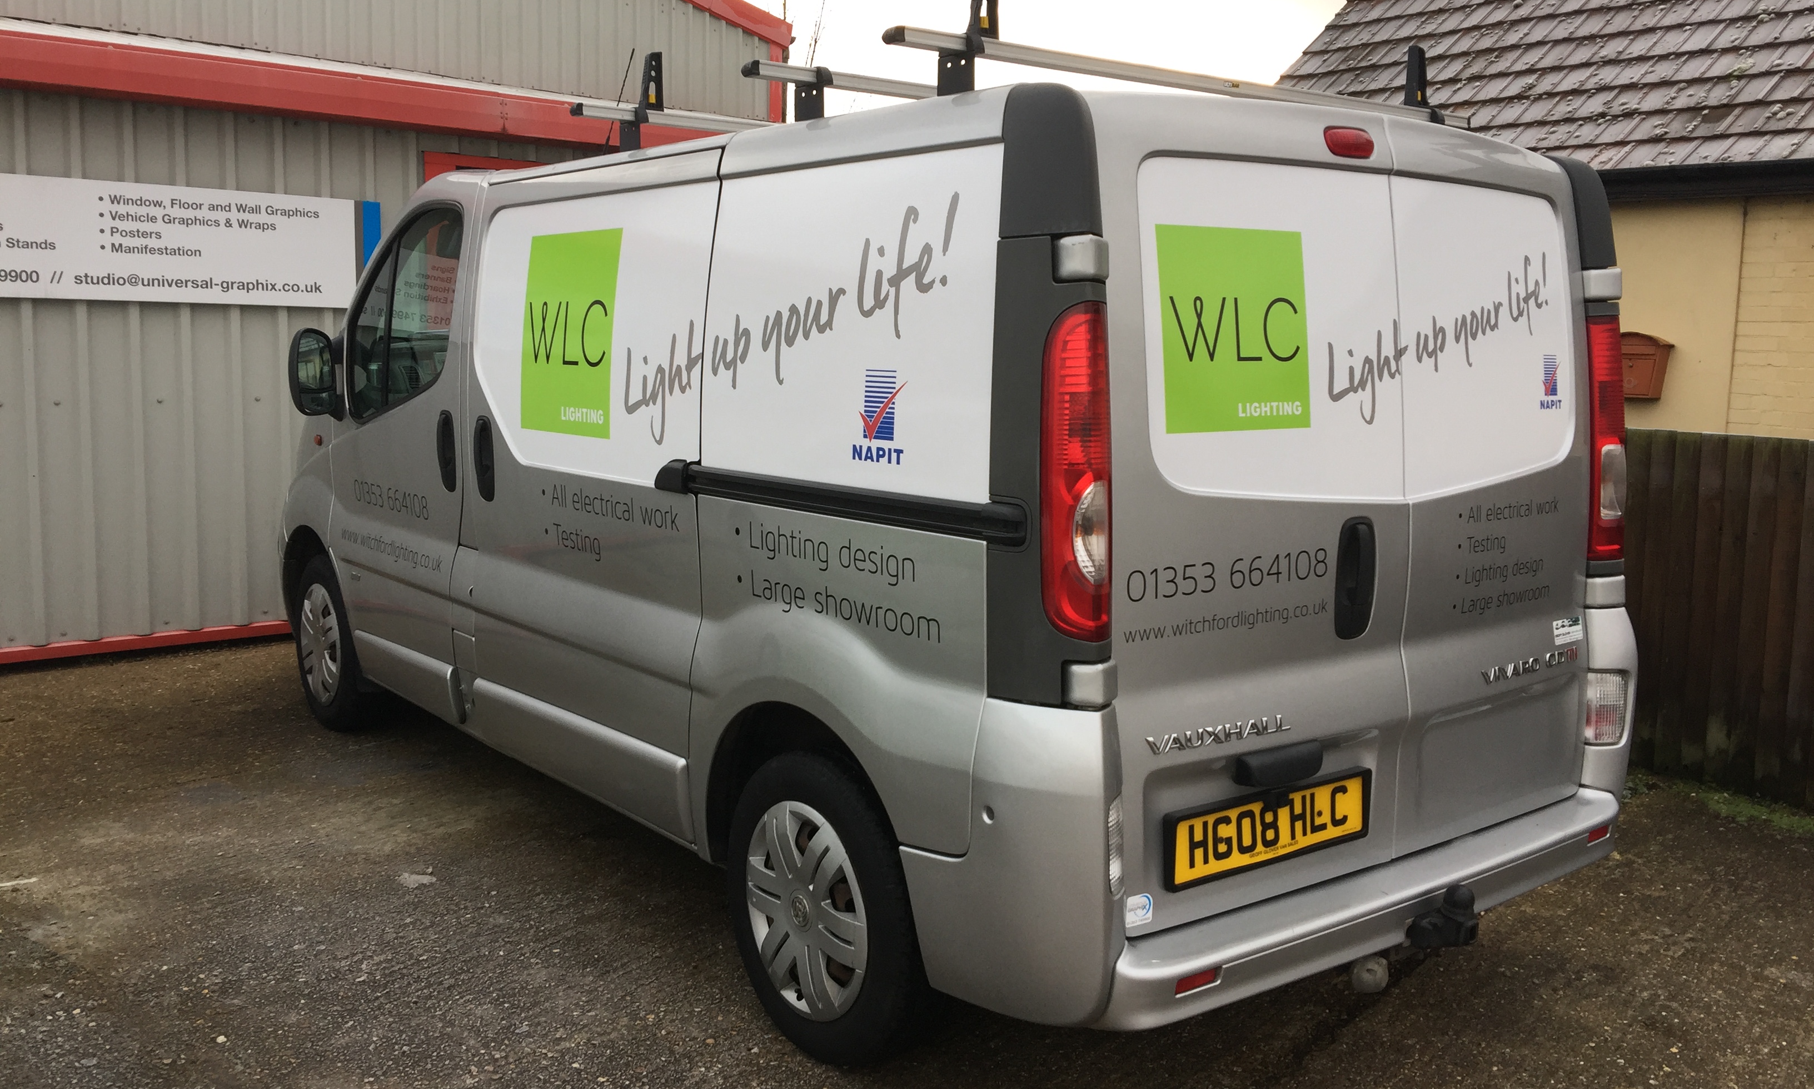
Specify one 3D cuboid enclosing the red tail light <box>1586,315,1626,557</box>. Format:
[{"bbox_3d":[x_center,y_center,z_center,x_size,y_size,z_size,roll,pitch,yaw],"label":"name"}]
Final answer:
[{"bbox_3d":[1.553,-0.234,3.401,0.125,0.540,0.090,-5,6,-37],"label":"red tail light"}]

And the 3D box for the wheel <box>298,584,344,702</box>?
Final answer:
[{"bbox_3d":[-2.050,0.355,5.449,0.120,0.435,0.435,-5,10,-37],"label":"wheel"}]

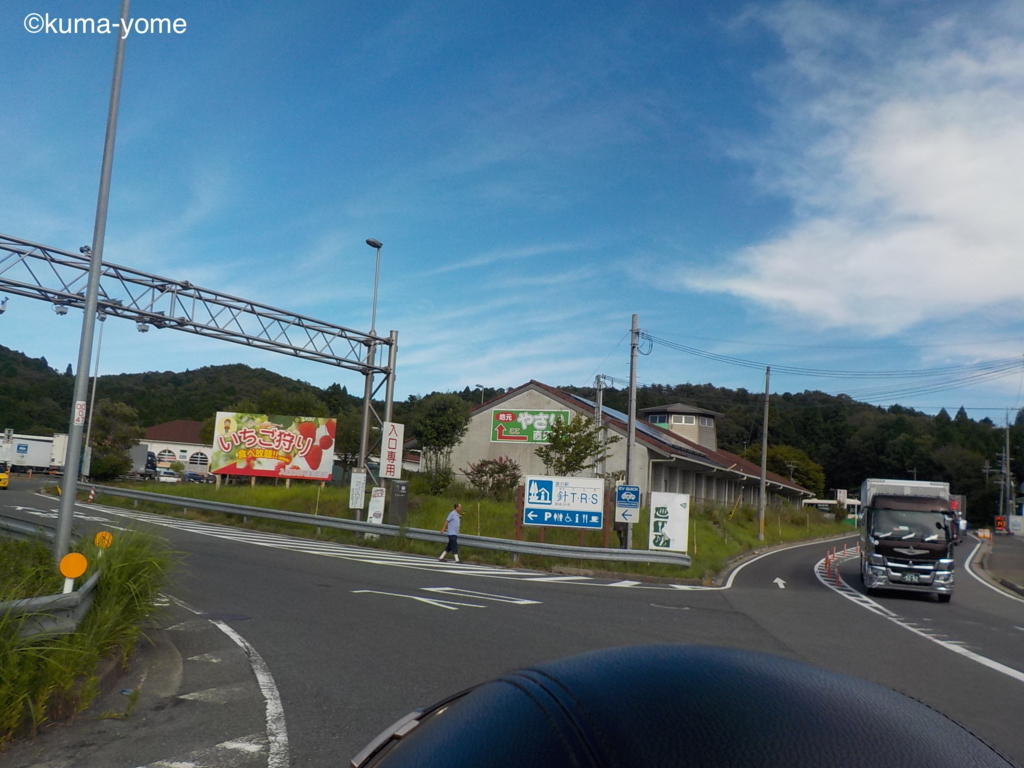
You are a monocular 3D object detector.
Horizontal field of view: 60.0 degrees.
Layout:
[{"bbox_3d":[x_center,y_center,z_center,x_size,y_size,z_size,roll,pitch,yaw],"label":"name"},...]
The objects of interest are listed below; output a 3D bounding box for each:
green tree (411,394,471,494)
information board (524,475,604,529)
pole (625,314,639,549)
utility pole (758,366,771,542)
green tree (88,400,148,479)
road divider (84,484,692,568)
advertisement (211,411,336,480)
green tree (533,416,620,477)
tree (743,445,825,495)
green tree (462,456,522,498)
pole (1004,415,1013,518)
[{"bbox_3d":[-2.926,2.567,37.248,2.426,4.282,2.305,4,-7,-4],"label":"green tree"},{"bbox_3d":[1.530,3.451,25.900,2.299,1.442,0.120,2,-7,13],"label":"information board"},{"bbox_3d":[3.616,1.581,26.732,0.280,7.479,0.280,3,-7,0],"label":"pole"},{"bbox_3d":[11.799,3.236,41.471,0.270,8.147,0.270,3,-7,0],"label":"utility pole"},{"bbox_3d":[-24.060,3.504,54.290,3.423,5.020,3.423,6,-7,-23],"label":"green tree"},{"bbox_3d":[-7.816,4.856,31.287,29.988,0.770,0.950,0,-7,36],"label":"road divider"},{"bbox_3d":[-10.704,2.812,40.000,5.431,2.803,0.150,3,-7,0],"label":"advertisement"},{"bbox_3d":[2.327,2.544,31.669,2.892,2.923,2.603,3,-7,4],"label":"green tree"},{"bbox_3d":[36.350,12.467,118.538,10.833,9.313,10.833,1,-7,17],"label":"tree"},{"bbox_3d":[-0.726,3.628,34.097,2.230,1.684,2.007,3,-7,-1],"label":"green tree"},{"bbox_3d":[48.434,8.451,86.670,0.380,11.585,0.380,3,-7,0],"label":"pole"}]

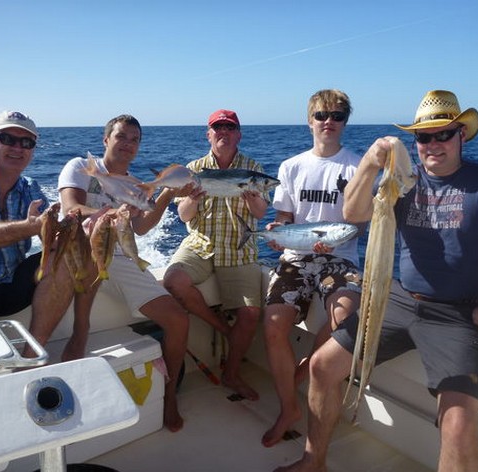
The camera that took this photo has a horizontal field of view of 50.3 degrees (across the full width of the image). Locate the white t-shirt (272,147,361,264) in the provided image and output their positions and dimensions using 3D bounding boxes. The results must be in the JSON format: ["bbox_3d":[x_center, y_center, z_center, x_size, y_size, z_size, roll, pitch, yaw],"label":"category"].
[{"bbox_3d":[0.387,-0.140,2.420,0.460,0.560,0.270,2,12,10],"label":"white t-shirt"}]

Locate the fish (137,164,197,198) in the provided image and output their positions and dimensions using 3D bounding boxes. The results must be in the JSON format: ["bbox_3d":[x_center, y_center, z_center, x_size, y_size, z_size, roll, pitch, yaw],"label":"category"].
[{"bbox_3d":[-0.340,-0.257,2.420,0.300,0.130,0.055,-8,11,9],"label":"fish"}]

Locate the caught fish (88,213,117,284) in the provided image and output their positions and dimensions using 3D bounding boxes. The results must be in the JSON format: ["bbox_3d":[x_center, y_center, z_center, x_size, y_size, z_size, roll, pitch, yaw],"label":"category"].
[{"bbox_3d":[-0.564,0.048,2.120,0.100,0.285,0.055,7,13,19],"label":"caught fish"}]

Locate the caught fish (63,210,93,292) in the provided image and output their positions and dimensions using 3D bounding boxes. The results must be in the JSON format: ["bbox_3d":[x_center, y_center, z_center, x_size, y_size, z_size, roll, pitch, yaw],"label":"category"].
[{"bbox_3d":[-0.636,0.057,2.020,0.100,0.310,0.060,5,14,29],"label":"caught fish"}]

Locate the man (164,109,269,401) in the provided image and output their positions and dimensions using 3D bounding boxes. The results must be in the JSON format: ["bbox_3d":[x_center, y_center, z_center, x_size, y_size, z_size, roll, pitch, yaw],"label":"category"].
[{"bbox_3d":[-0.110,0.033,2.730,0.560,1.420,0.740,-1,12,-2],"label":"man"}]

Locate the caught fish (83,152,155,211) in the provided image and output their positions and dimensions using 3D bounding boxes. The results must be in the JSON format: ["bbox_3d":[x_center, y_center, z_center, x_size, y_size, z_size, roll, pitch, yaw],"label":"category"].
[{"bbox_3d":[-0.558,-0.237,2.340,0.400,0.130,0.065,31,8,19],"label":"caught fish"}]

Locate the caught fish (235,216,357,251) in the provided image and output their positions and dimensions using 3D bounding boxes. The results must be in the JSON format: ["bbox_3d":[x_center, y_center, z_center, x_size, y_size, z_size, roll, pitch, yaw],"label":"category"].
[{"bbox_3d":[0.253,-0.015,2.200,0.530,0.150,0.100,-1,12,9],"label":"caught fish"}]

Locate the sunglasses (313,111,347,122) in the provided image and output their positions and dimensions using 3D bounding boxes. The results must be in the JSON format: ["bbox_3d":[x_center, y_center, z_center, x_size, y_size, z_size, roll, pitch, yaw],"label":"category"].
[{"bbox_3d":[0.409,-0.540,2.300,0.148,0.046,0.130,2,12,10],"label":"sunglasses"}]

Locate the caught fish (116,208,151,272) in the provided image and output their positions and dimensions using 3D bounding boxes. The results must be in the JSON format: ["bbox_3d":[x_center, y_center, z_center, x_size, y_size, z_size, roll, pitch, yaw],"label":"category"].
[{"bbox_3d":[-0.454,0.015,2.170,0.090,0.280,0.050,-14,12,17],"label":"caught fish"}]

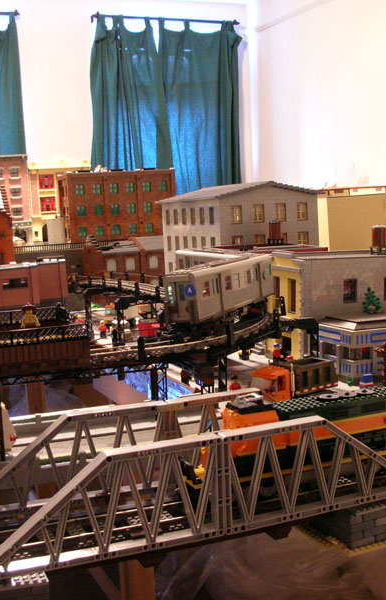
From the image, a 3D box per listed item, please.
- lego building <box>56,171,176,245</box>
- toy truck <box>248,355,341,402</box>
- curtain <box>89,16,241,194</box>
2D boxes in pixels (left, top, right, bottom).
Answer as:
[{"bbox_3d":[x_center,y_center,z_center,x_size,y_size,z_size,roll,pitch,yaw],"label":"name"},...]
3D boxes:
[{"bbox_3d":[-0.285,-0.350,3.029,0.412,0.255,0.175,-5,7,-23],"label":"lego building"},{"bbox_3d":[0.147,0.130,1.156,0.132,0.084,0.053,-7,8,-37],"label":"toy truck"},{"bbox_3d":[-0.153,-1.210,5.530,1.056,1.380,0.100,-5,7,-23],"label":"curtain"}]

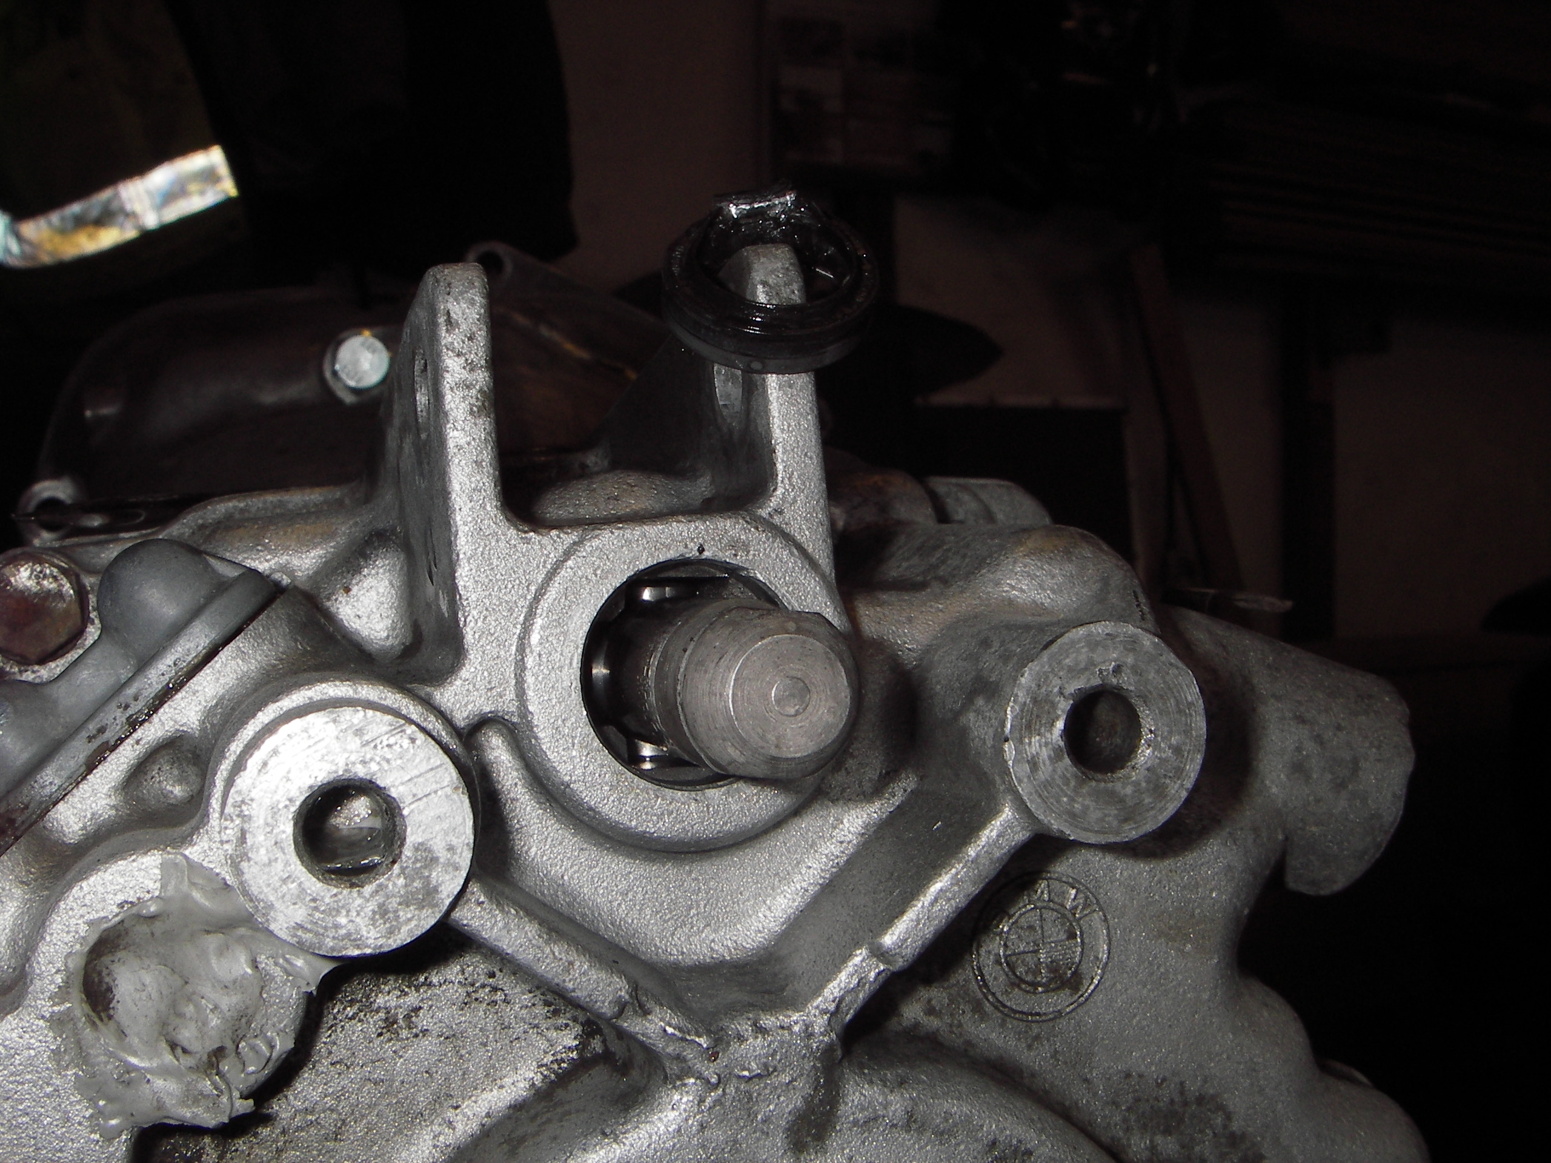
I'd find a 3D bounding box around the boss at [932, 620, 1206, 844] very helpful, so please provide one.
[{"bbox_3d":[0.035,0.017,0.204,0.025,0.025,0.021,0,-1,-17],"label":"boss"}]

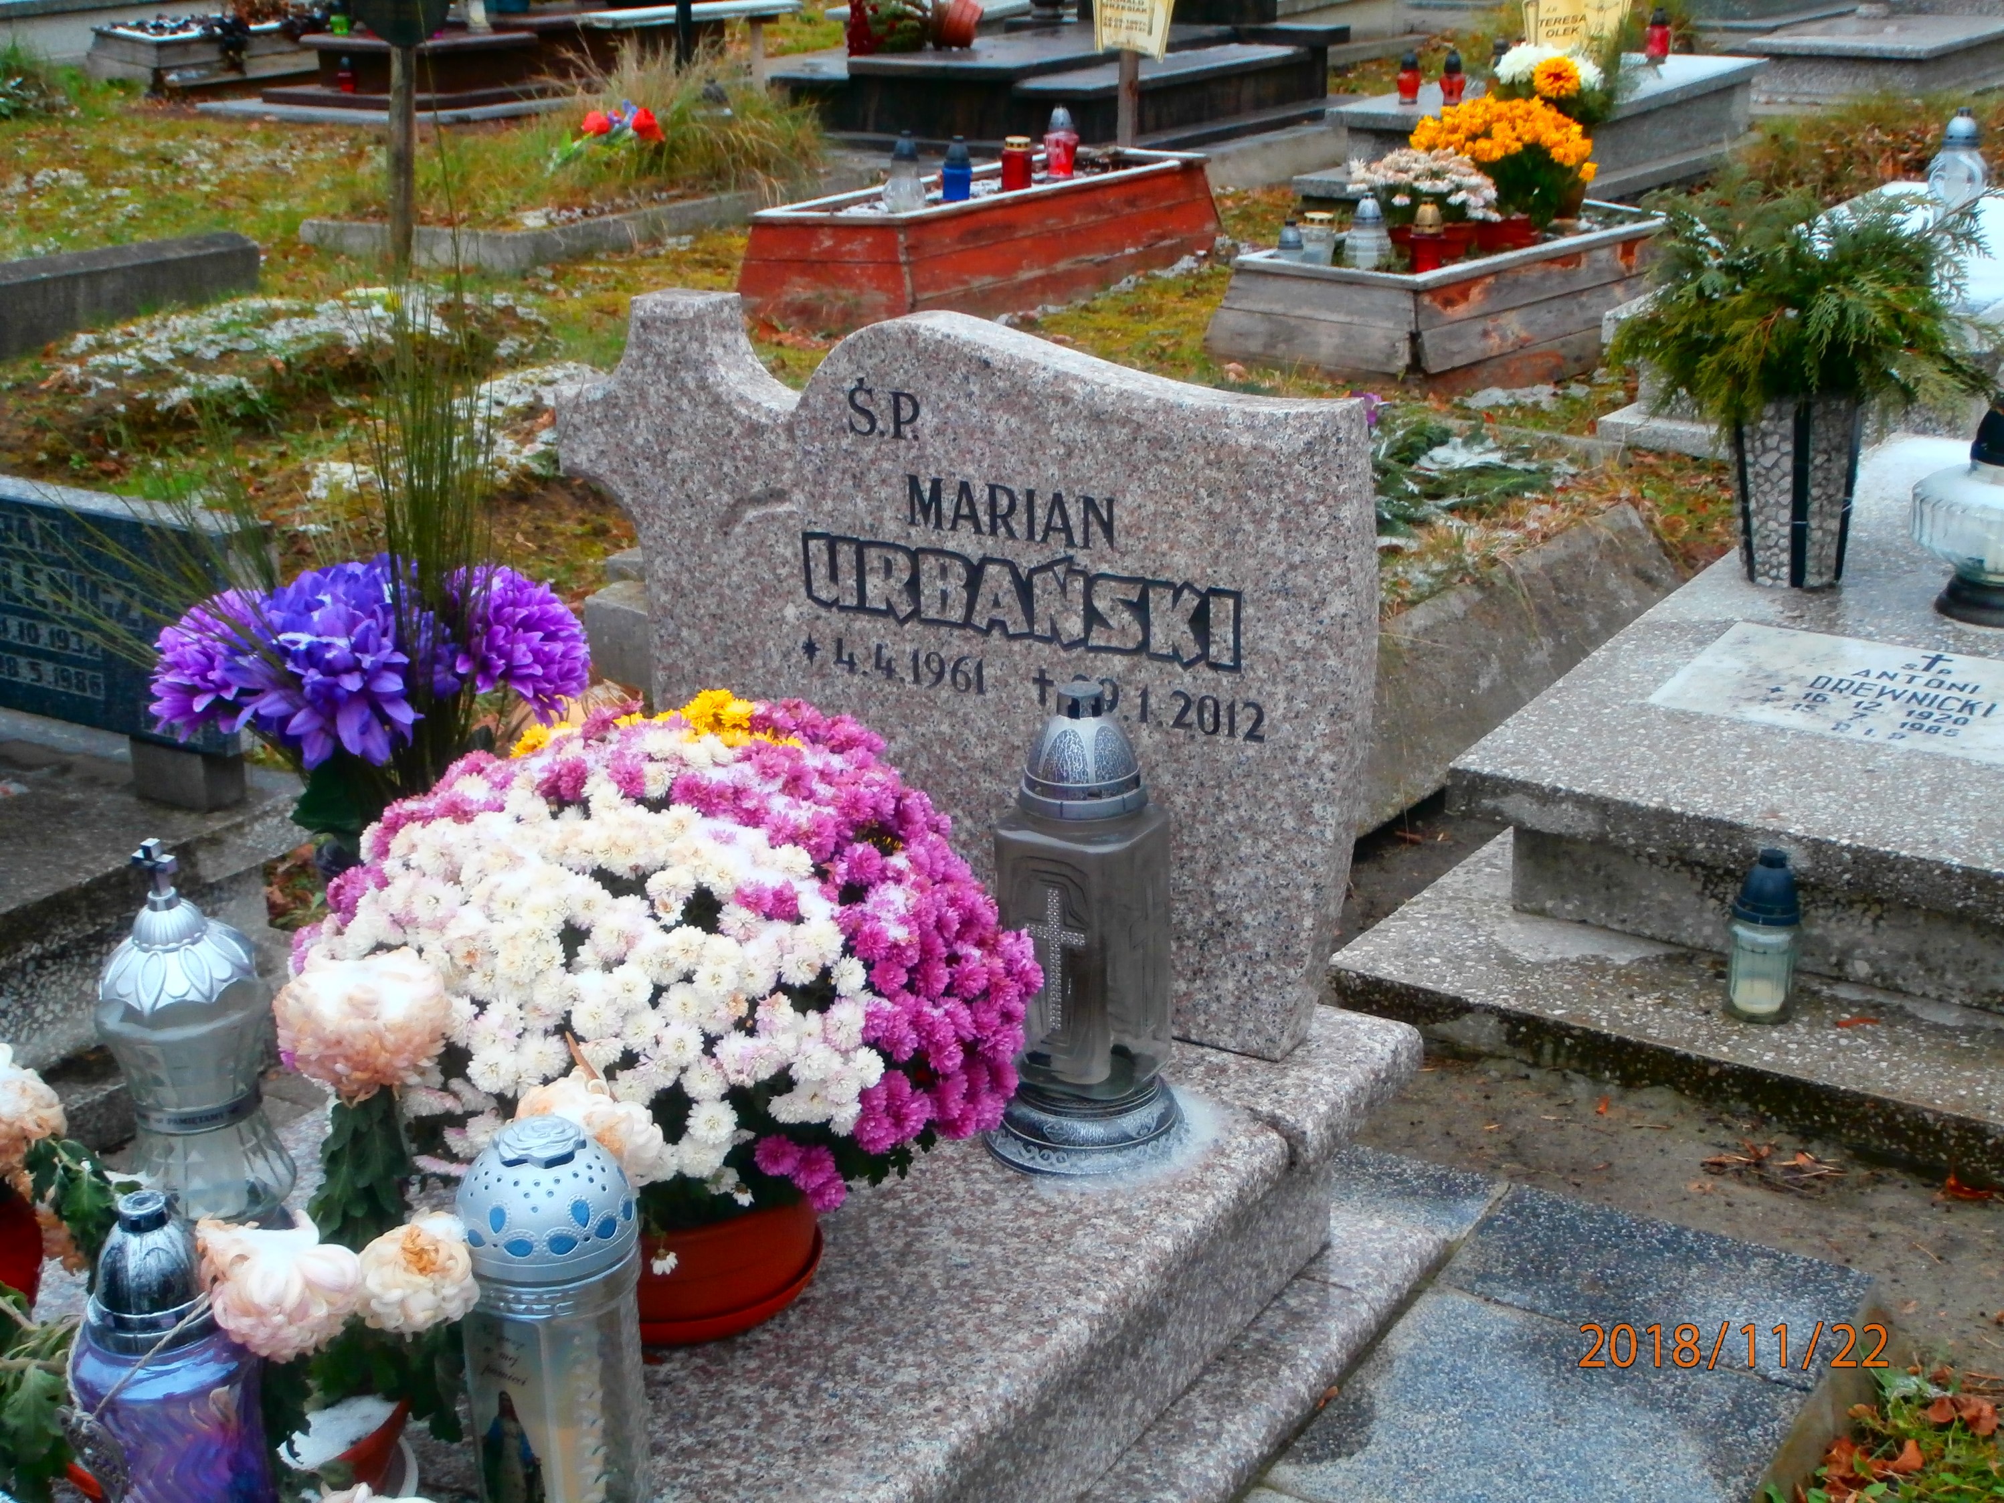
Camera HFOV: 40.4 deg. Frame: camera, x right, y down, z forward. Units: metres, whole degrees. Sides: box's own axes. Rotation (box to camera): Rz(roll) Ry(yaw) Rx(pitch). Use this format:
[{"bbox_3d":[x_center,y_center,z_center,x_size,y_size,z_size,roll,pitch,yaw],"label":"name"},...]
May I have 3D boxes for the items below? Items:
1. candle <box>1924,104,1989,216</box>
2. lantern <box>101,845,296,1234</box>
[{"bbox_3d":[2.225,-1.358,6.317,0.137,0.268,0.130,5,21,18],"label":"candle"},{"bbox_3d":[-0.740,0.255,2.478,0.158,0.355,0.158,10,23,30],"label":"lantern"}]

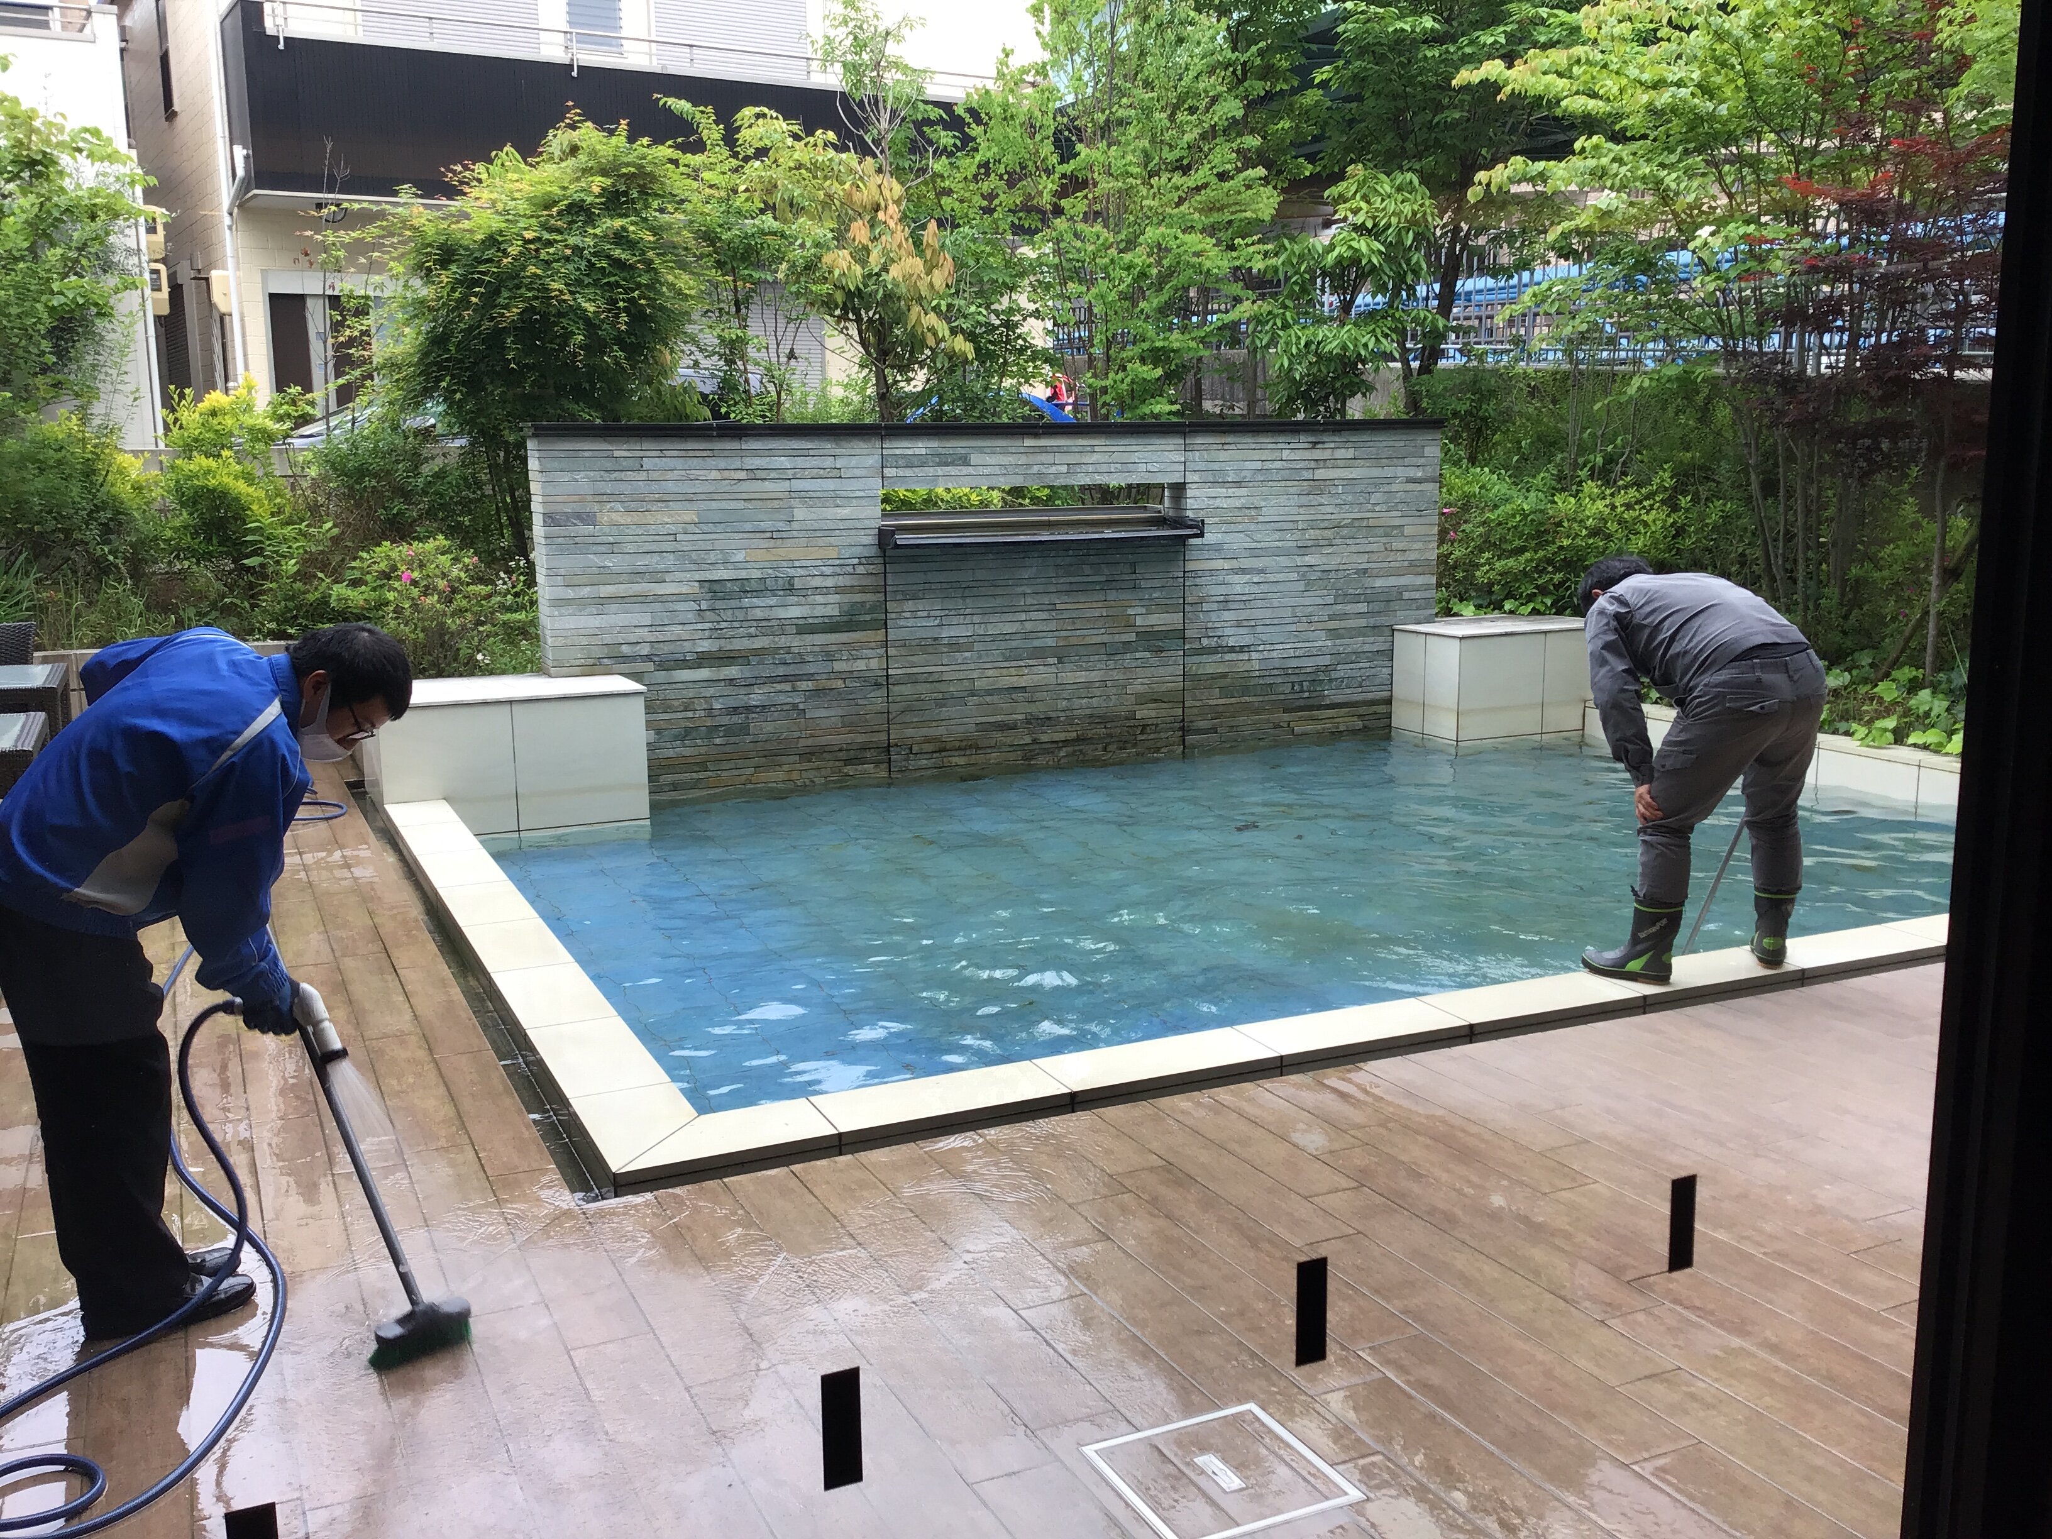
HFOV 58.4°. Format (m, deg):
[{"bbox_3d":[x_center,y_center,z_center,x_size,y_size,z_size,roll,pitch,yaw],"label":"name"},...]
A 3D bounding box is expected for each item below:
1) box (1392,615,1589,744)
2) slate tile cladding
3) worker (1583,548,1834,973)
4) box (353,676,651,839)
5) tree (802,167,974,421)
[{"bbox_3d":[2.850,-0.561,11.157,1.190,0.660,0.880,-5,11,-24],"label":"box"},{"bbox_3d":[0.027,-0.968,10.148,5.300,1.860,0.250,-5,11,-24],"label":"slate tile cladding"},{"bbox_3d":[1.924,-0.007,5.386,0.620,1.200,0.780,-10,14,-42],"label":"worker"},{"bbox_3d":[-2.476,-0.079,8.749,1.190,0.660,0.890,-5,11,-24],"label":"box"},{"bbox_3d":[-0.880,-2.406,11.604,1.150,2.700,1.100,-5,11,-24],"label":"tree"}]

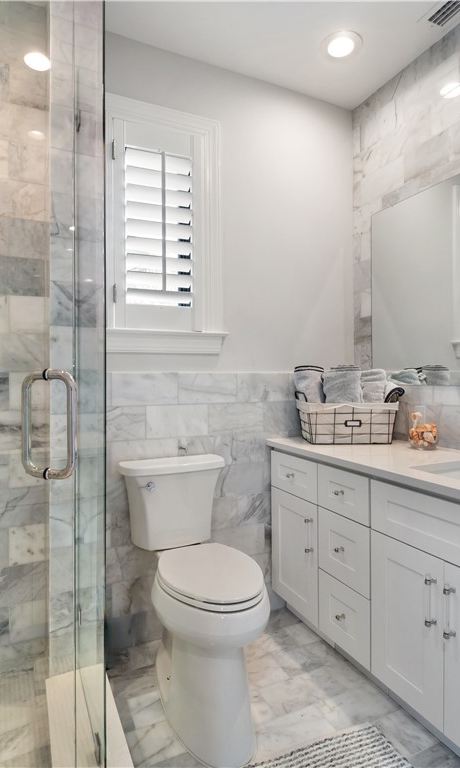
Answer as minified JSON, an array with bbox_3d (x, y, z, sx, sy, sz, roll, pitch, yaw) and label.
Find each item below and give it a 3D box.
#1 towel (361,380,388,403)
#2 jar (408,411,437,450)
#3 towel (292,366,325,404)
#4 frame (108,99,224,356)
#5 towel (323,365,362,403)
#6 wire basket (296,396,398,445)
[{"bbox_3d":[0.709,0.034,2.031,0.125,0.180,0.140,0,0,-3],"label":"towel"},{"bbox_3d":[0.852,0.195,1.827,0.126,0.175,0.126,0,0,0],"label":"jar"},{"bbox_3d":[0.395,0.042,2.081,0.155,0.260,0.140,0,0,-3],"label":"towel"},{"bbox_3d":[-0.297,-0.707,1.871,0.636,1.132,0.070,0,1,-25],"label":"frame"},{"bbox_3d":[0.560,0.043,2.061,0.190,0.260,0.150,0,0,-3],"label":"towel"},{"bbox_3d":[0.564,0.181,2.064,0.425,0.200,0.280,0,0,-3],"label":"wire basket"}]

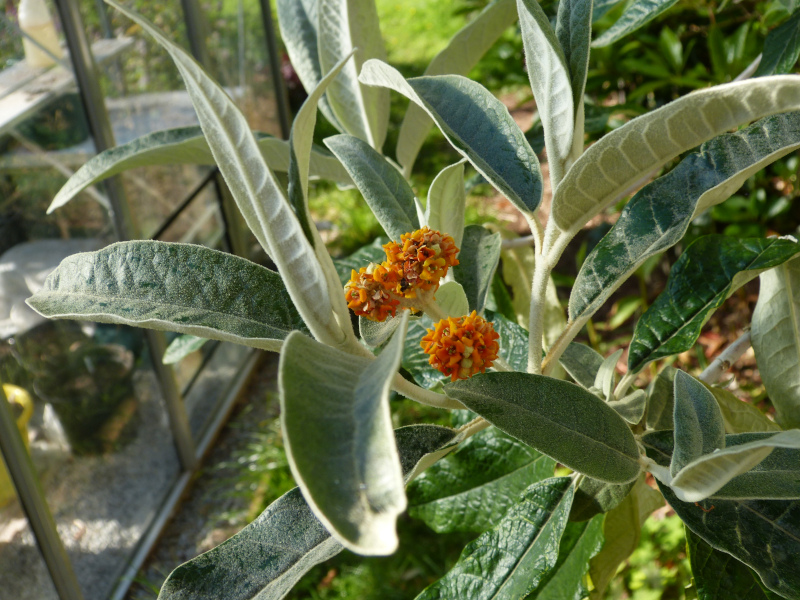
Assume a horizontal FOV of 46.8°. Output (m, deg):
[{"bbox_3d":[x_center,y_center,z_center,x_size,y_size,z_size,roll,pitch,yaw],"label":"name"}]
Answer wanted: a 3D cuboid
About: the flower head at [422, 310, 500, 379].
[{"bbox_3d":[0.019,0.014,0.290,0.025,0.024,0.025,-4,30,4],"label":"flower head"}]

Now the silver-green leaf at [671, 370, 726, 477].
[{"bbox_3d":[0.099,0.042,0.309,0.018,0.037,0.009,0,-13,18],"label":"silver-green leaf"}]

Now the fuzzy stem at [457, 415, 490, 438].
[{"bbox_3d":[0.024,0.042,0.305,0.013,0.003,0.003,-30,-9,0],"label":"fuzzy stem"}]

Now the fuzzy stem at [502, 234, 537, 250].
[{"bbox_3d":[0.050,-0.024,0.390,0.015,0.004,0.004,-10,2,0],"label":"fuzzy stem"}]

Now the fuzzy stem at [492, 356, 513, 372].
[{"bbox_3d":[0.033,0.021,0.299,0.003,0.010,0.003,-58,37,0],"label":"fuzzy stem"}]

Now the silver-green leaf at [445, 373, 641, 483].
[{"bbox_3d":[0.045,0.041,0.291,0.070,0.010,0.030,22,71,-10],"label":"silver-green leaf"}]

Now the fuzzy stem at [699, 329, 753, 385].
[{"bbox_3d":[0.137,0.024,0.385,0.033,0.006,0.006,-40,73,-18],"label":"fuzzy stem"}]

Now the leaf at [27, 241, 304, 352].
[{"bbox_3d":[-0.070,0.001,0.291,0.099,0.012,0.032,9,72,-2],"label":"leaf"}]

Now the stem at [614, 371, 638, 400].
[{"bbox_3d":[0.080,0.030,0.328,0.004,0.004,0.012,33,65,14],"label":"stem"}]

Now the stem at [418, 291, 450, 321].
[{"bbox_3d":[0.011,0.002,0.296,0.004,0.012,0.004,-45,19,1],"label":"stem"}]

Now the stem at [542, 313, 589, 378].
[{"bbox_3d":[0.056,0.016,0.318,0.004,0.004,0.025,34,78,10],"label":"stem"}]

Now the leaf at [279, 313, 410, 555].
[{"bbox_3d":[-0.015,0.037,0.253,0.035,0.063,0.026,-2,-12,-4],"label":"leaf"}]

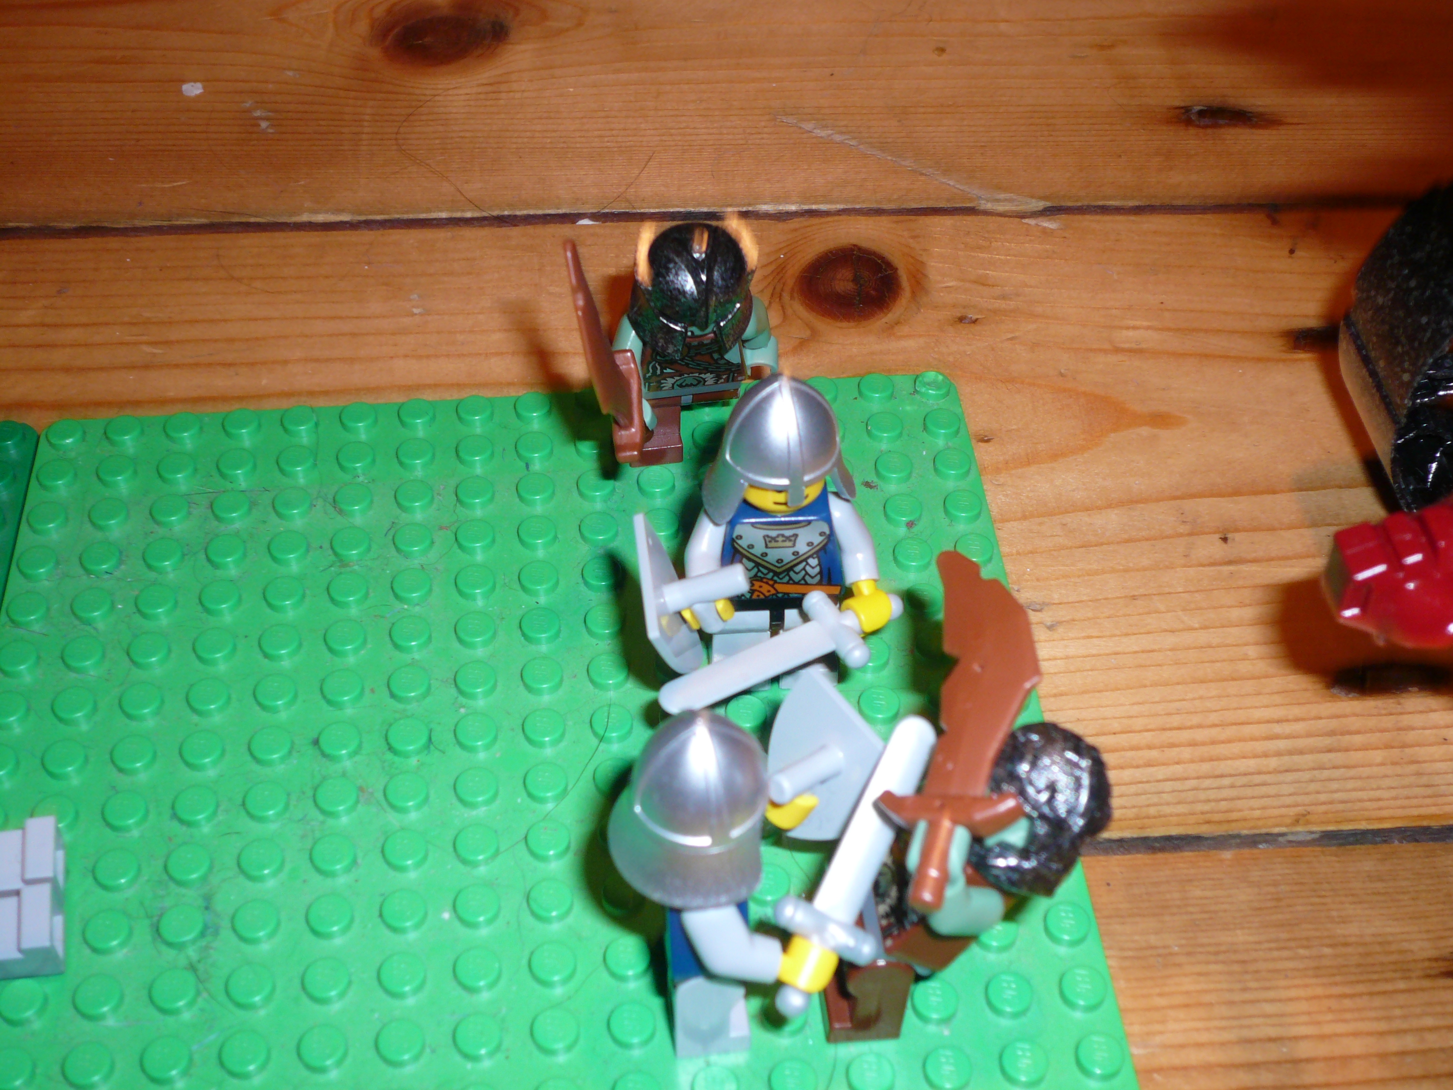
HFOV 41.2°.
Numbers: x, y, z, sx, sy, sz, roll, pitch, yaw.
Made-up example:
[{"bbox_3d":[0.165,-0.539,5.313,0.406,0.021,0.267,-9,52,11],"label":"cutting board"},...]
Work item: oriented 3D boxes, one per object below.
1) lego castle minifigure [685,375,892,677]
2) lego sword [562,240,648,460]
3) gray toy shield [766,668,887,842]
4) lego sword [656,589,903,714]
[{"bbox_3d":[0.006,0.000,0.221,0.023,0.046,0.018,-3,47,-4],"label":"lego castle minifigure"},{"bbox_3d":[-0.014,-0.020,0.237,0.003,0.041,0.016,-7,69,7],"label":"lego sword"},{"bbox_3d":[0.008,0.025,0.204,0.009,0.021,0.015,-25,64,-40],"label":"gray toy shield"},{"bbox_3d":[0.007,0.012,0.213,0.034,0.003,0.011,-20,60,-34],"label":"lego sword"}]

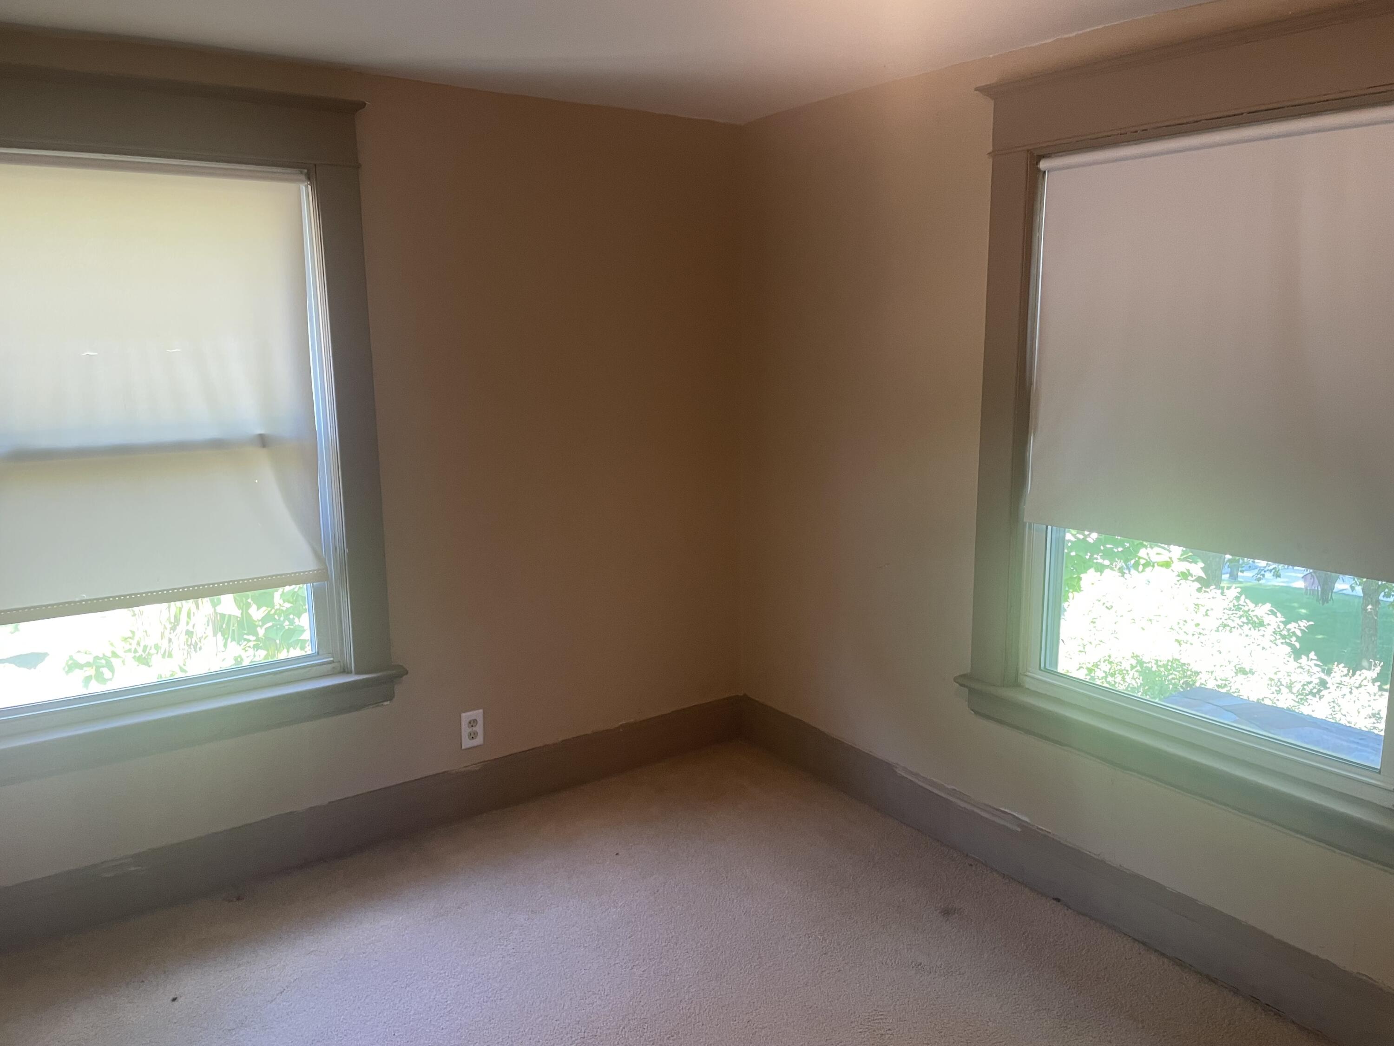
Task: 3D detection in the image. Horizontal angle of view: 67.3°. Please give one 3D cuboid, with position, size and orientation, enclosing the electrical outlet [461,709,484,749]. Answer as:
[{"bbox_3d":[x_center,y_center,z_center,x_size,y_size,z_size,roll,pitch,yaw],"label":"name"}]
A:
[{"bbox_3d":[-0.704,0.646,3.284,0.071,0.116,0.010,-8,13,-34],"label":"electrical outlet"}]

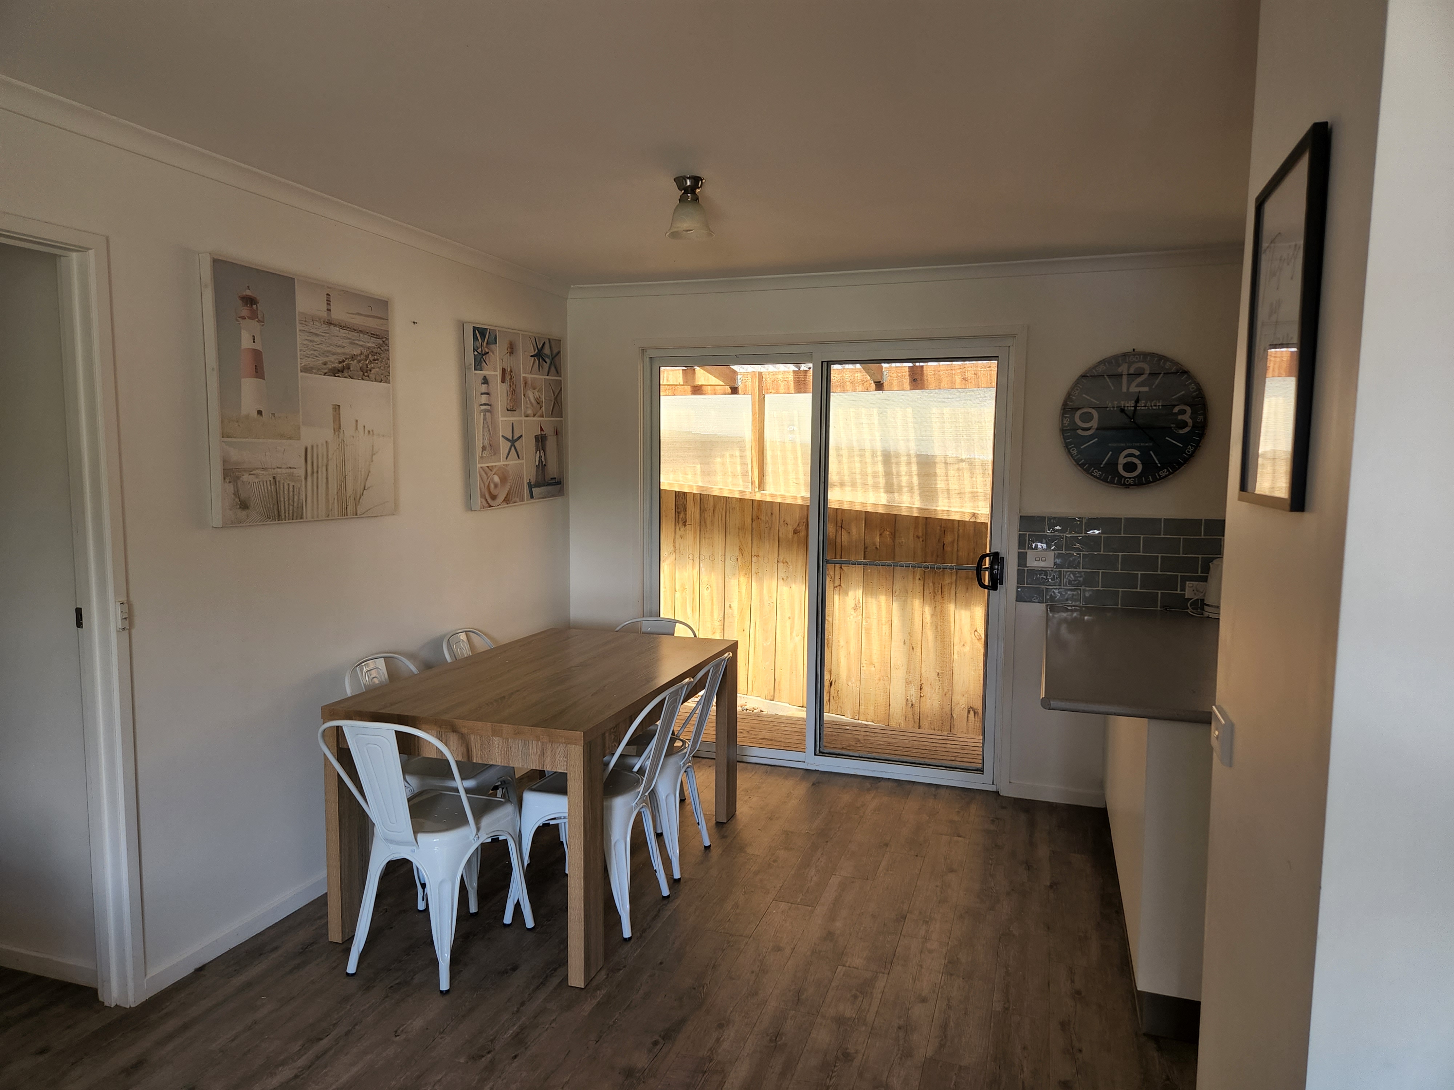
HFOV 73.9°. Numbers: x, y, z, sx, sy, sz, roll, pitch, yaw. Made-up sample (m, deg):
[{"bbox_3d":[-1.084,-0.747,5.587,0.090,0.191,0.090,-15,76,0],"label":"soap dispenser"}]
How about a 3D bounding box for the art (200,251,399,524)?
[{"bbox_3d":[-1.383,-0.478,3.206,0.038,0.793,0.797,2,6,18],"label":"art"}]

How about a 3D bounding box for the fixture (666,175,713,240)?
[{"bbox_3d":[-0.116,-1.041,2.989,0.163,0.168,0.163,1,5,0],"label":"fixture"}]

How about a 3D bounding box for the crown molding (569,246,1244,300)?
[{"bbox_3d":[0.647,-1.219,4.399,3.081,0.060,0.060,2,6,18],"label":"crown molding"}]

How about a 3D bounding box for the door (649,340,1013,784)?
[{"bbox_3d":[0.429,0.058,4.646,1.870,2.115,0.120,2,6,18],"label":"door"}]

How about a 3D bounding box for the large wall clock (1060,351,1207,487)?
[{"bbox_3d":[1.729,-0.528,4.110,0.580,0.580,0.030,2,6,18],"label":"large wall clock"}]

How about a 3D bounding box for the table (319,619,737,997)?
[{"bbox_3d":[-0.598,0.829,3.584,0.892,0.752,1.465,2,6,18],"label":"table"}]

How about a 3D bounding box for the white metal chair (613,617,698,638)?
[{"bbox_3d":[-0.398,0.744,4.180,0.440,0.820,0.460,2,6,18],"label":"white metal chair"}]

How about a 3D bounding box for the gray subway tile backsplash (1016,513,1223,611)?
[{"bbox_3d":[1.702,0.079,4.183,0.844,0.390,0.012,2,6,18],"label":"gray subway tile backsplash"}]

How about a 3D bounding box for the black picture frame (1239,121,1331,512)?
[{"bbox_3d":[0.753,-0.283,1.322,0.018,0.459,0.345,2,6,18],"label":"black picture frame"}]

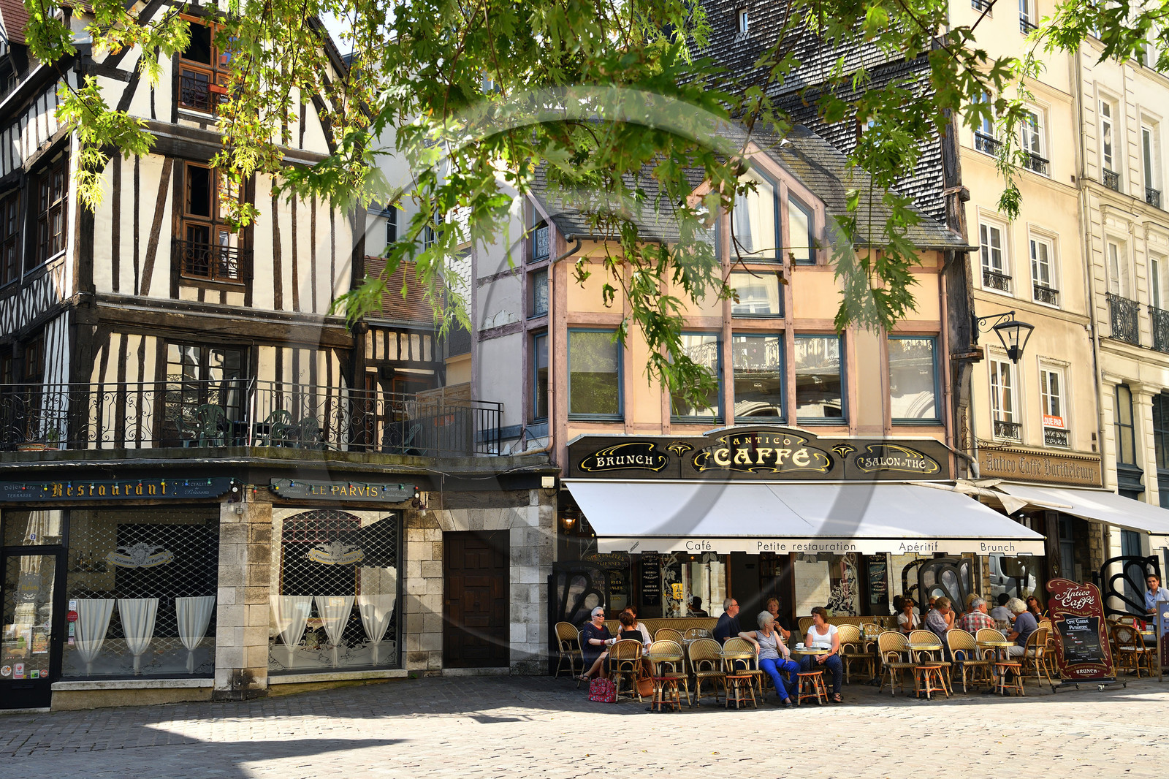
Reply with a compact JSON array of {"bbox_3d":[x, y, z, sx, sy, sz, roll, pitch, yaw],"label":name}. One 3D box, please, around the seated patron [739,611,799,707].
[{"bbox_3d":[2.506,3.646,19.350,0.620,1.290,0.820,5,-10,-32],"label":"seated patron"}]

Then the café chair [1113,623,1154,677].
[{"bbox_3d":[9.531,4.523,24.739,0.560,0.870,0.480,7,-12,-43],"label":"café chair"}]

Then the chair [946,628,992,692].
[{"bbox_3d":[5.494,3.854,20.354,0.460,0.870,0.550,1,-8,-12],"label":"chair"}]

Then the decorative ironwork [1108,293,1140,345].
[{"bbox_3d":[11.389,-1.469,30.106,1.260,0.950,0.120,7,-11,-43],"label":"decorative ironwork"}]

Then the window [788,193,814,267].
[{"bbox_3d":[3.628,-2.675,23.916,0.484,1.196,0.100,1,-9,-9],"label":"window"}]

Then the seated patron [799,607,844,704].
[{"bbox_3d":[3.324,3.714,20.002,0.560,1.280,0.820,-2,-8,8],"label":"seated patron"}]

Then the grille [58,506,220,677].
[{"bbox_3d":[-6.612,3.008,21.300,2.260,2.500,0.060,-1,-8,2],"label":"grille"}]

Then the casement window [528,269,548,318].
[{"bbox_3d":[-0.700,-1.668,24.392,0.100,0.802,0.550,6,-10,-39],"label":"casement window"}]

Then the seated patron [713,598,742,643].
[{"bbox_3d":[2.254,3.704,20.800,0.800,1.320,0.500,-4,-9,25],"label":"seated patron"}]

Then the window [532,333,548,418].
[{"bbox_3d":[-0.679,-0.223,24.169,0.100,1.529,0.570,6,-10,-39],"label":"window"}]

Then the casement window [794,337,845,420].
[{"bbox_3d":[4.176,-0.204,25.291,0.900,1.570,0.130,1,-8,-10],"label":"casement window"}]

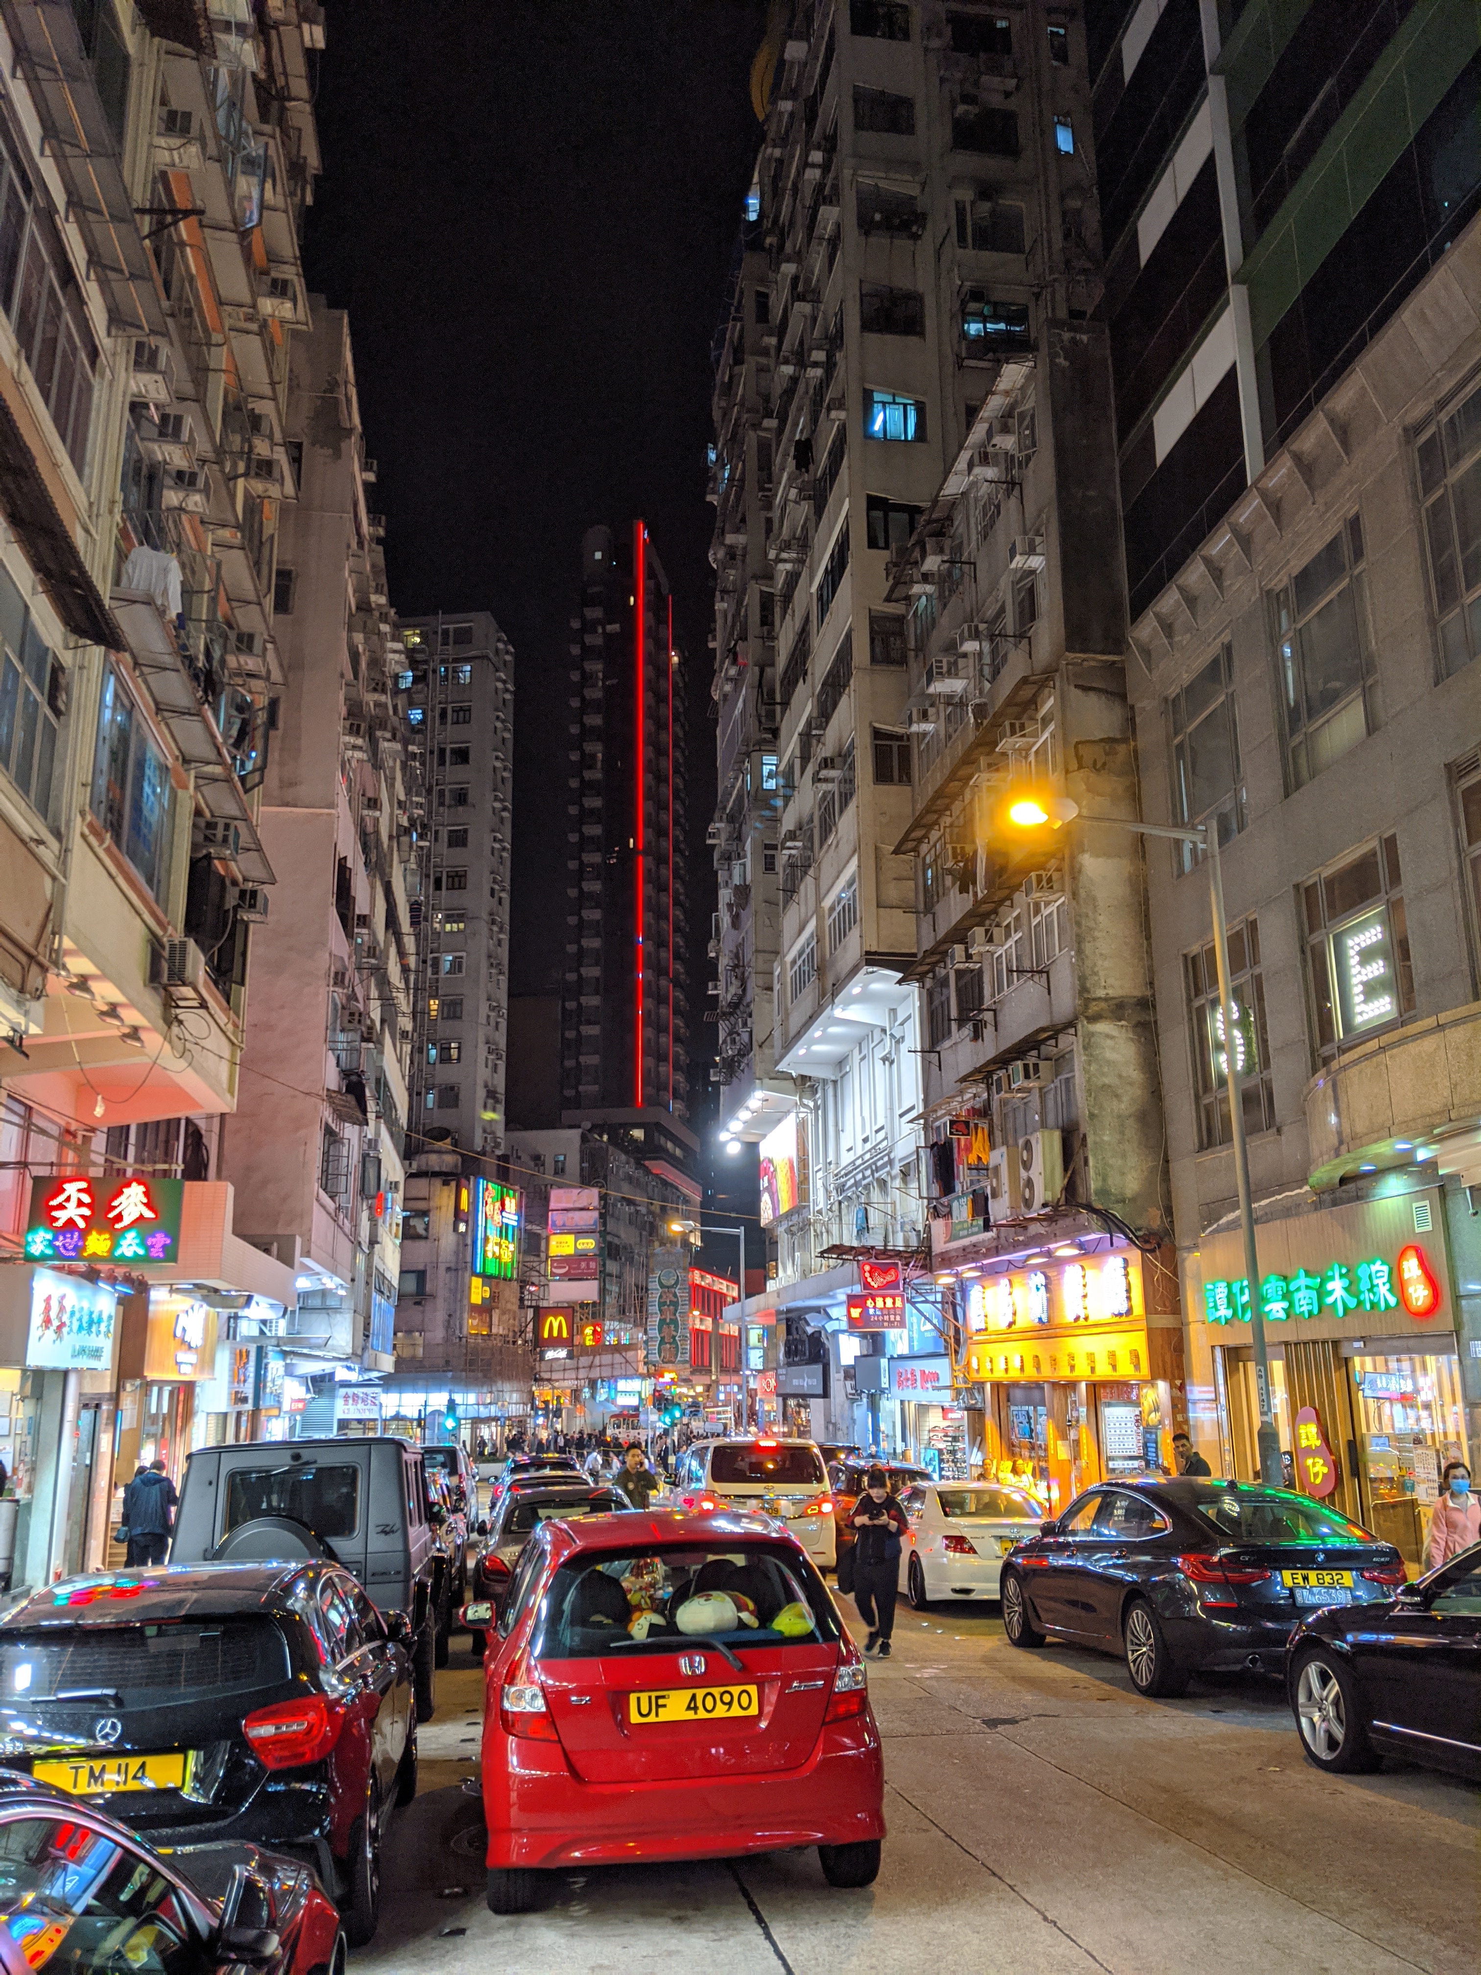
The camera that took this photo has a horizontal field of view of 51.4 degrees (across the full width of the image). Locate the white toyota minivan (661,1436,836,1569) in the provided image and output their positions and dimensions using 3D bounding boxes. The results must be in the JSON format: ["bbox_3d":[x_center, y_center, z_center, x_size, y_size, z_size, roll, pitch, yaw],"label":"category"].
[{"bbox_3d":[0.055,7.325,21.895,1.840,1.890,4.860,1,-16,-8],"label":"white toyota minivan"}]

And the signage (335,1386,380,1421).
[{"bbox_3d":[-10.660,11.629,43.000,1.250,1.000,0.150,1,-16,-8],"label":"signage"}]

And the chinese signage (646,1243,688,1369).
[{"bbox_3d":[-4.802,21.046,102.000,2.700,8.200,0.400,-3,-16,9],"label":"chinese signage"}]

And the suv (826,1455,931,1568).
[{"bbox_3d":[2.163,8.516,25.510,1.800,1.530,4.400,1,-16,-8],"label":"suv"}]

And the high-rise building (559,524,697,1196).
[{"bbox_3d":[-11.631,0.288,172.583,10.800,100.000,22.000,-4,-16,10],"label":"high-rise building"}]

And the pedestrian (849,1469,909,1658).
[{"bbox_3d":[1.208,5.136,13.845,0.520,1.620,0.420,-2,-16,4],"label":"pedestrian"}]

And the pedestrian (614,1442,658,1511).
[{"bbox_3d":[-1.187,6.062,17.363,0.520,1.770,0.380,4,-16,-16],"label":"pedestrian"}]

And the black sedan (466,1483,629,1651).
[{"bbox_3d":[-1.807,5.850,15.818,1.790,1.430,4.660,2,-16,-9],"label":"black sedan"}]

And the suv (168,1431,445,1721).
[{"bbox_3d":[-3.339,4.632,12.430,1.810,1.950,4.680,1,-16,-8],"label":"suv"}]

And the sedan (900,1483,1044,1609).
[{"bbox_3d":[2.568,6.490,18.304,1.780,1.440,4.730,1,-16,-7],"label":"sedan"}]

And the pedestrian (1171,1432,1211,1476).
[{"bbox_3d":[4.683,5.468,15.770,0.400,1.720,0.520,11,-19,-36],"label":"pedestrian"}]

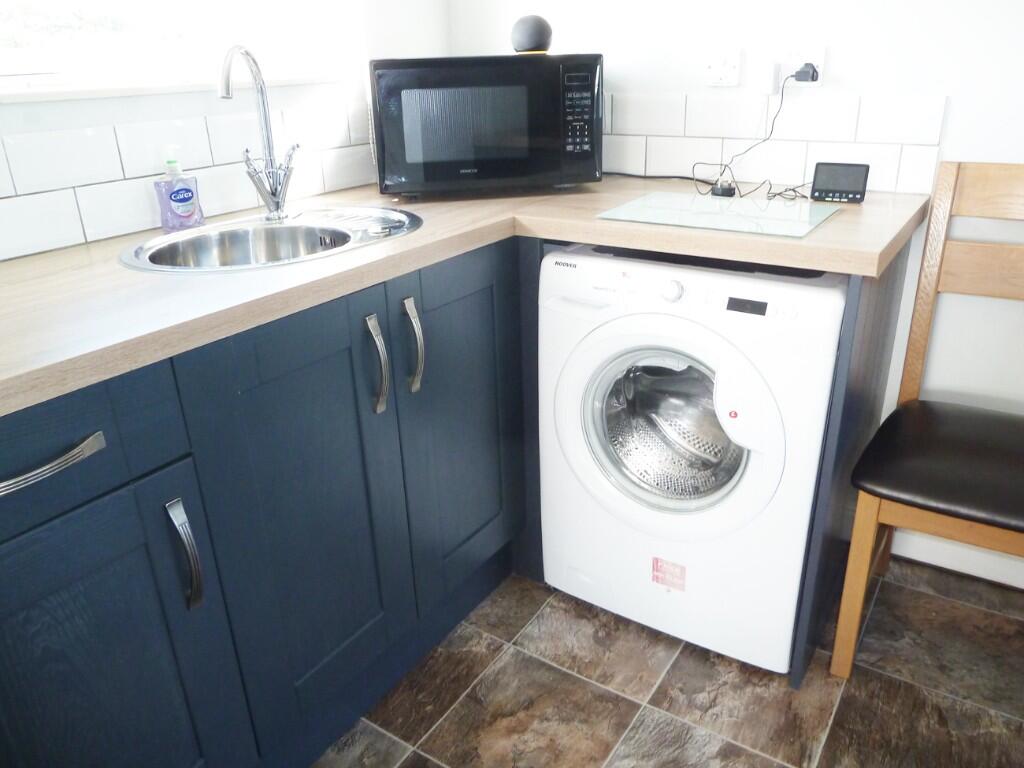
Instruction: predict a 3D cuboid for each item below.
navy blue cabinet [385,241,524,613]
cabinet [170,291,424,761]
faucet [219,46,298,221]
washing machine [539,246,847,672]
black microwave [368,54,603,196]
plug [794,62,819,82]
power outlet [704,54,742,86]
[{"bbox_3d":[-0.336,0.029,1.706,0.582,0.727,0.402,13,28,31],"label":"navy blue cabinet"},{"bbox_3d":[-0.559,0.167,1.401,0.582,0.727,0.402,13,28,31],"label":"cabinet"},{"bbox_3d":[-0.511,-0.479,1.442,0.125,0.335,0.200,1,24,7],"label":"faucet"},{"bbox_3d":[0.468,0.076,1.745,0.597,0.844,0.550,13,28,31],"label":"washing machine"},{"bbox_3d":[-0.076,-0.642,1.831,0.514,0.300,0.370,-5,24,-8],"label":"black microwave"},{"bbox_3d":[0.656,-0.695,1.647,0.047,0.041,0.042,13,28,31],"label":"plug"},{"bbox_3d":[0.502,-0.752,1.763,0.086,0.086,0.012,13,28,31],"label":"power outlet"}]

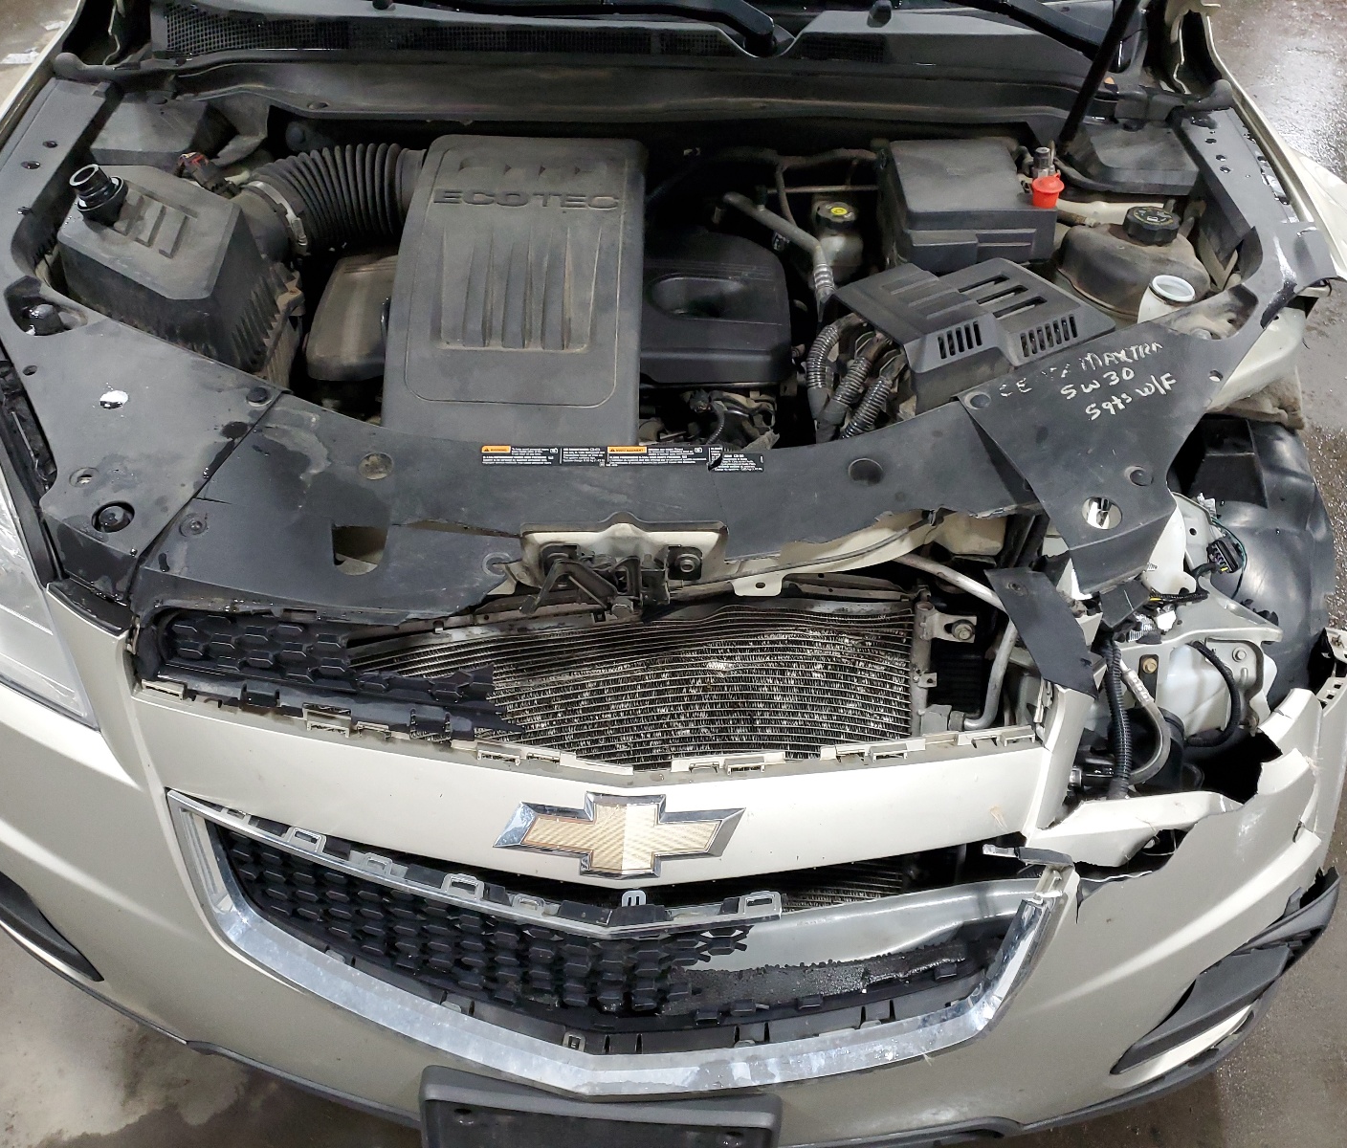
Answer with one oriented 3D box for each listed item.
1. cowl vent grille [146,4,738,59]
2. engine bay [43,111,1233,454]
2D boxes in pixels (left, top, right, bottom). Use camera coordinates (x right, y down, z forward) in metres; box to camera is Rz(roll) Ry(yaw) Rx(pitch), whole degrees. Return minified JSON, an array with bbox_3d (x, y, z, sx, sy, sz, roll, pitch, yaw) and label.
[{"bbox_3d":[-0.292,-0.705,1.490,0.740,0.070,0.110,0,45,-2],"label":"cowl vent grille"},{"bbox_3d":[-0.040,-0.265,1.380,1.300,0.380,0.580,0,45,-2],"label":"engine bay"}]

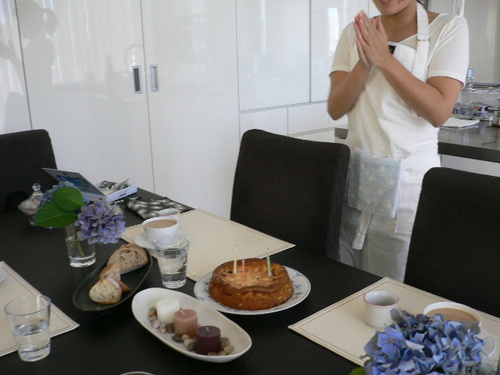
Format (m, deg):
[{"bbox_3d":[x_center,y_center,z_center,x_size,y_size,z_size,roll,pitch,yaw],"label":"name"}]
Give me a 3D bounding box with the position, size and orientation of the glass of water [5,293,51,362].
[{"bbox_3d":[-0.390,0.254,0.903,0.076,0.096,0.076,-1,15,0],"label":"glass of water"}]

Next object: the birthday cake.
[{"bbox_3d":[0.004,0.205,1.110,0.187,0.047,0.187,-1,15,0],"label":"birthday cake"}]

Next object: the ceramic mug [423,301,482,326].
[{"bbox_3d":[0.356,0.253,0.892,0.106,0.060,0.102,-1,15,0],"label":"ceramic mug"}]

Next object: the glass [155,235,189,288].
[{"bbox_3d":[-0.178,0.178,1.172,0.077,0.098,0.077,-1,15,0],"label":"glass"}]

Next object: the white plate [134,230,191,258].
[{"bbox_3d":[-0.244,0.154,1.415,0.155,0.022,0.155,-1,15,0],"label":"white plate"}]

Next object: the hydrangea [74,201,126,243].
[{"bbox_3d":[-0.377,0.088,1.265,0.125,0.112,0.118,-1,15,0],"label":"hydrangea"}]

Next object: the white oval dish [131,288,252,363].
[{"bbox_3d":[-0.118,0.265,0.941,0.131,0.043,0.322,-14,19,-40],"label":"white oval dish"}]

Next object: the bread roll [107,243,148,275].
[{"bbox_3d":[-0.299,0.169,1.232,0.100,0.060,0.045,-11,18,-33],"label":"bread roll"}]

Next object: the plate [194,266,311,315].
[{"bbox_3d":[0.006,0.227,1.110,0.255,0.025,0.255,-1,15,0],"label":"plate"}]

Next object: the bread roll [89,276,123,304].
[{"bbox_3d":[-0.305,0.218,1.079,0.069,0.047,0.042,0,15,6],"label":"bread roll"}]

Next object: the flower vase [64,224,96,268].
[{"bbox_3d":[-0.433,0.144,1.299,0.067,0.108,0.067,-1,15,0],"label":"flower vase"}]

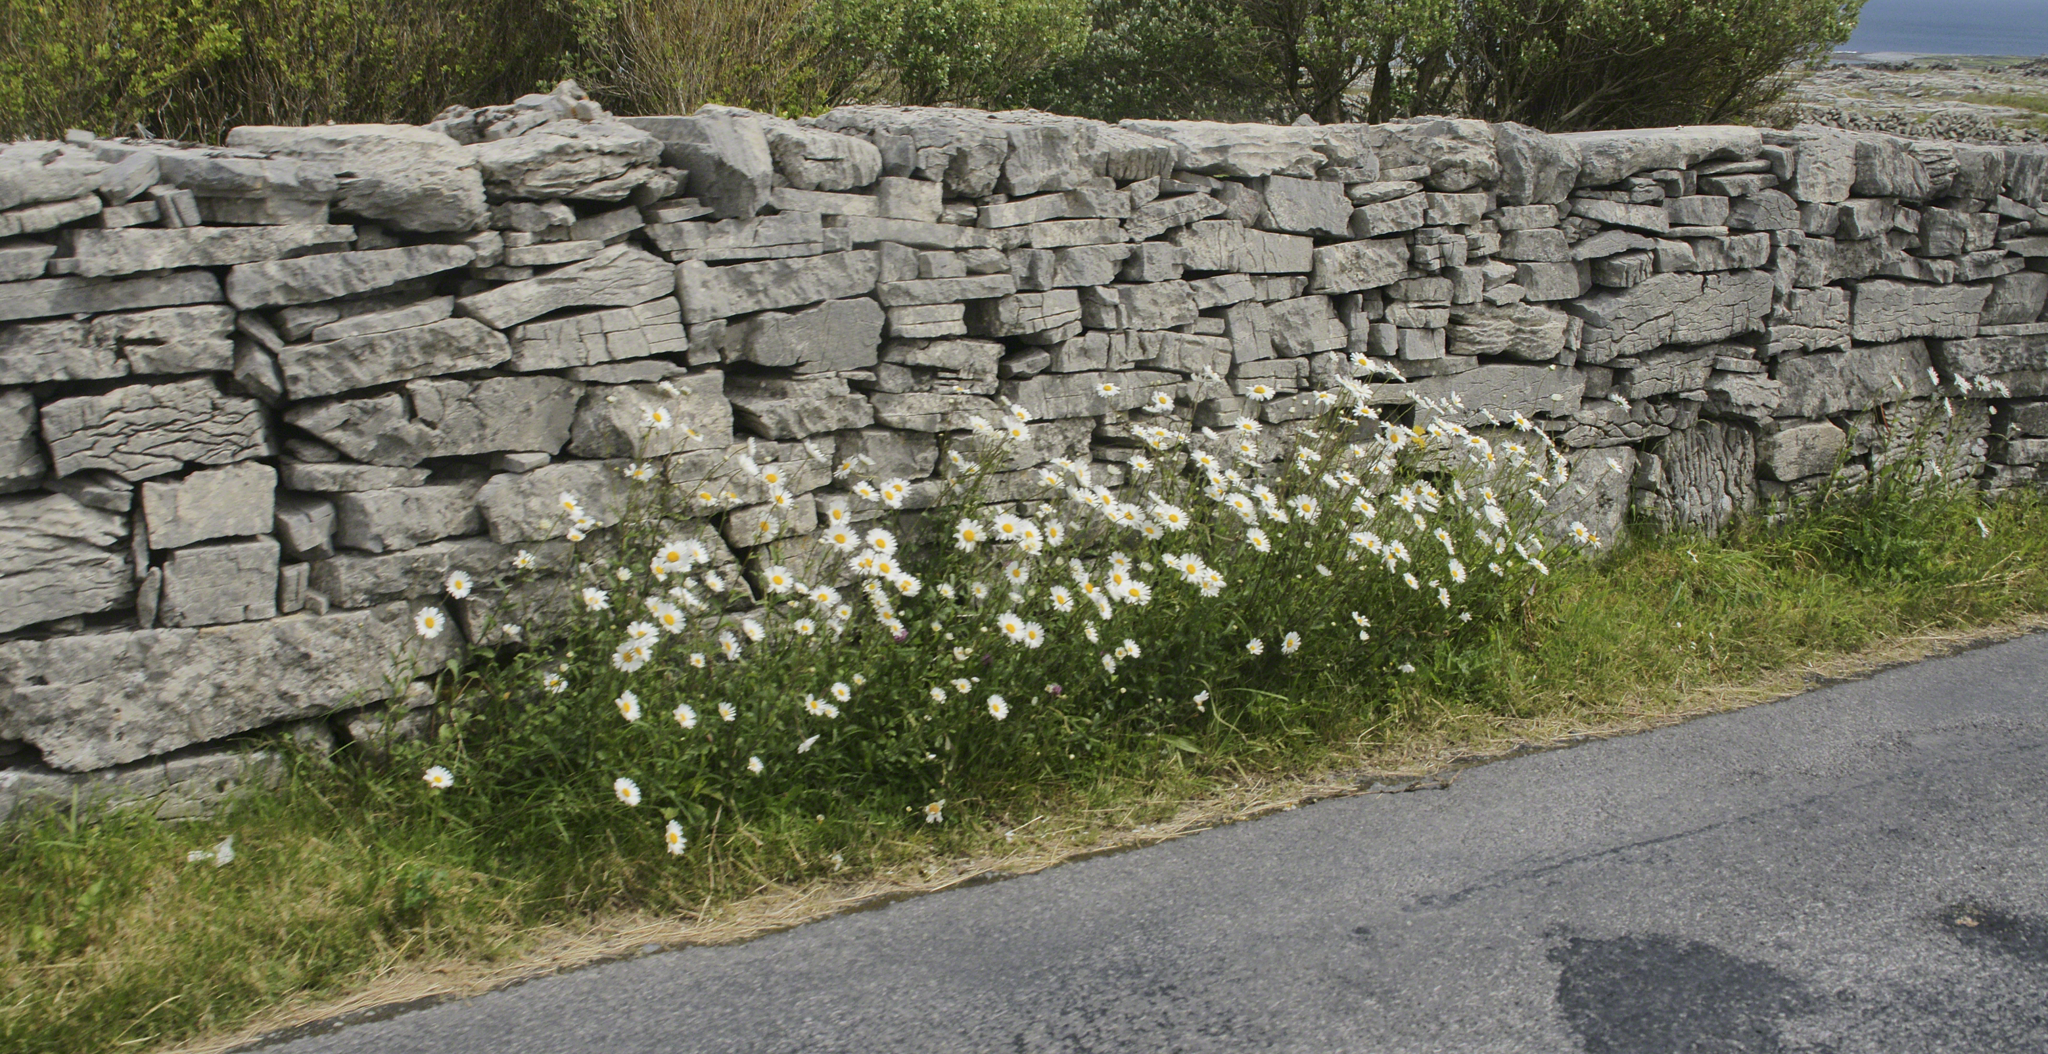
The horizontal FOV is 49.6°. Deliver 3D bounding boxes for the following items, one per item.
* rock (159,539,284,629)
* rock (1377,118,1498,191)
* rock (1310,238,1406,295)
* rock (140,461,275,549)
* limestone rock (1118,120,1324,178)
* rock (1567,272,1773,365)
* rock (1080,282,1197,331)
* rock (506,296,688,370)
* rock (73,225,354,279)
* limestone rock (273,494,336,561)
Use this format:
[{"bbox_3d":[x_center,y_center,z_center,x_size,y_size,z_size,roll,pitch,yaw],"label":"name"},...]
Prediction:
[{"bbox_3d":[-1.492,0.085,4.057,0.213,0.151,0.190,-7,18,-34],"label":"rock"},{"bbox_3d":[0.921,-0.898,5.320,0.330,0.150,0.280,-9,19,-38],"label":"rock"},{"bbox_3d":[0.762,-0.652,5.458,0.313,0.111,0.220,-13,21,-32],"label":"rock"},{"bbox_3d":[-1.557,-0.064,4.174,0.240,0.142,0.200,-8,18,-35],"label":"rock"},{"bbox_3d":[0.407,-0.836,4.889,0.450,0.105,0.250,-9,19,-38],"label":"limestone rock"},{"bbox_3d":[1.661,-0.599,6.043,0.800,0.165,0.300,-13,21,-37],"label":"rock"},{"bbox_3d":[0.234,-0.527,5.121,0.268,0.100,0.220,-10,19,-33],"label":"rock"},{"bbox_3d":[-0.823,-0.371,4.002,0.340,0.105,0.250,-13,21,-37],"label":"rock"},{"bbox_3d":[-1.466,-0.517,3.947,0.478,0.079,0.270,-10,19,-33],"label":"rock"},{"bbox_3d":[-1.344,-0.010,4.115,0.090,0.098,0.160,-7,18,-34],"label":"limestone rock"}]

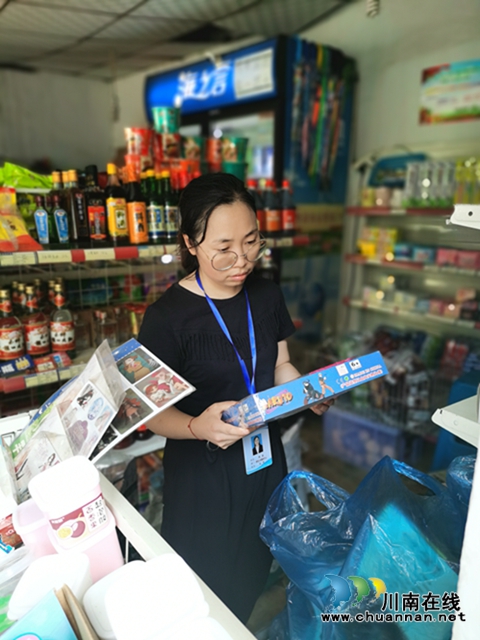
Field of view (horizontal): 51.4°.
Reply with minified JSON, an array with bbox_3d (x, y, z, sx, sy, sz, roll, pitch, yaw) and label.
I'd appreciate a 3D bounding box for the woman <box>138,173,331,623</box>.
[{"bbox_3d":[-0.022,0.453,1.228,0.450,1.580,0.420,-9,17,-34],"label":"woman"}]

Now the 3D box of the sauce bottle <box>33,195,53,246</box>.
[{"bbox_3d":[-0.616,-0.309,1.558,0.054,0.163,0.042,-8,15,-34],"label":"sauce bottle"}]

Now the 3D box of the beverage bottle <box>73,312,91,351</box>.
[{"bbox_3d":[-0.596,0.040,1.852,0.069,0.132,0.069,-8,16,-29],"label":"beverage bottle"}]

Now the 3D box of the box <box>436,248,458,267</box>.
[{"bbox_3d":[0.908,-0.272,2.150,0.060,0.066,0.092,-12,19,-40],"label":"box"}]

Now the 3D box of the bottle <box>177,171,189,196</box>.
[{"bbox_3d":[-0.213,-0.431,1.903,0.070,0.270,0.070,-11,18,-43],"label":"bottle"}]

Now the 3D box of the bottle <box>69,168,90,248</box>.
[{"bbox_3d":[-0.512,-0.351,1.573,0.057,0.240,0.054,-10,17,-39],"label":"bottle"}]

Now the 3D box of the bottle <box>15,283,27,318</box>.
[{"bbox_3d":[-0.746,0.000,1.740,0.080,0.261,0.080,-9,17,-32],"label":"bottle"}]

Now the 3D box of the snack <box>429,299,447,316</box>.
[{"bbox_3d":[0.900,-0.057,2.269,0.055,0.066,0.070,-11,18,-43],"label":"snack"}]

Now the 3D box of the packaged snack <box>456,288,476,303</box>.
[{"bbox_3d":[0.982,-0.109,2.135,0.060,0.050,0.080,-12,19,-40],"label":"packaged snack"}]

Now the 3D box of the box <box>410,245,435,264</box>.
[{"bbox_3d":[0.838,-0.295,2.285,0.055,0.068,0.100,-11,18,-43],"label":"box"}]

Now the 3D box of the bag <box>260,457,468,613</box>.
[{"bbox_3d":[0.260,0.472,1.060,0.380,0.280,0.260,3,13,8],"label":"bag"}]

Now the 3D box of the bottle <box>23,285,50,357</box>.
[{"bbox_3d":[-0.658,0.010,1.594,0.077,0.245,0.077,-10,17,-39],"label":"bottle"}]

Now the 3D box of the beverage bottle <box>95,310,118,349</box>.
[{"bbox_3d":[-0.498,0.035,1.872,0.071,0.133,0.071,-8,16,-29],"label":"beverage bottle"}]

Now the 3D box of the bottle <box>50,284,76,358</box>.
[{"bbox_3d":[-0.577,0.003,1.623,0.077,0.244,0.077,-5,14,-24],"label":"bottle"}]

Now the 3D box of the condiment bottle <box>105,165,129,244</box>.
[{"bbox_3d":[-0.414,-0.390,1.697,0.073,0.268,0.073,-8,16,-29],"label":"condiment bottle"}]

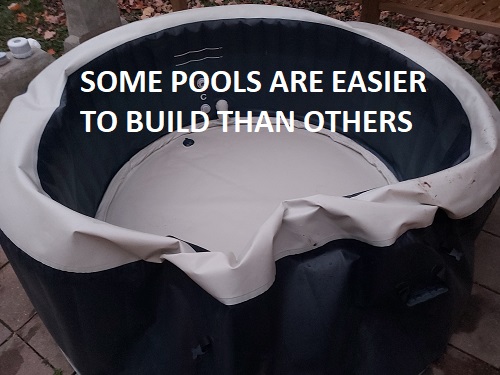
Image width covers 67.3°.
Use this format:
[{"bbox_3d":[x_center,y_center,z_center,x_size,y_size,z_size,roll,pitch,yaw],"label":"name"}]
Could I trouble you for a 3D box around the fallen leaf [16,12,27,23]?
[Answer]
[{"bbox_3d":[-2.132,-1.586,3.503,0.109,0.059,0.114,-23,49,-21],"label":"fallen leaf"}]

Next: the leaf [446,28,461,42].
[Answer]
[{"bbox_3d":[1.717,-1.282,3.168,0.133,0.070,0.126,21,48,20],"label":"leaf"}]

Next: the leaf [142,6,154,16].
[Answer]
[{"bbox_3d":[-0.972,-1.685,3.596,0.122,0.049,0.121,-11,46,-10],"label":"leaf"}]

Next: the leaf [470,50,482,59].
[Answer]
[{"bbox_3d":[1.758,-1.032,2.914,0.106,0.030,0.113,24,49,22],"label":"leaf"}]

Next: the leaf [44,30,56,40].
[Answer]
[{"bbox_3d":[-1.705,-1.299,3.209,0.115,0.044,0.117,-21,48,-19],"label":"leaf"}]

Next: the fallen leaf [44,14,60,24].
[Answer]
[{"bbox_3d":[-1.822,-1.550,3.465,0.167,0.046,0.143,-20,48,-19],"label":"fallen leaf"}]

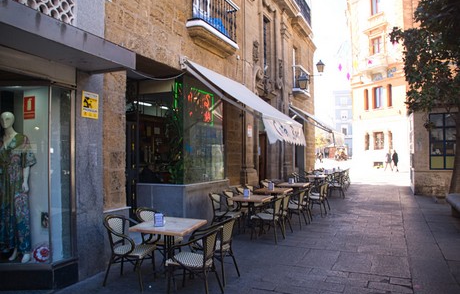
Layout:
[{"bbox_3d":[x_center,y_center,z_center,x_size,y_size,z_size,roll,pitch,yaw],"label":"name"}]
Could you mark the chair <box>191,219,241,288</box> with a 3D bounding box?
[{"bbox_3d":[-0.220,1.344,4.629,0.580,0.860,0.560,-1,-2,26],"label":"chair"}]

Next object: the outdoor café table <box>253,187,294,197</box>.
[{"bbox_3d":[1.146,1.487,8.937,0.780,0.750,0.780,-1,-2,25],"label":"outdoor café table"}]

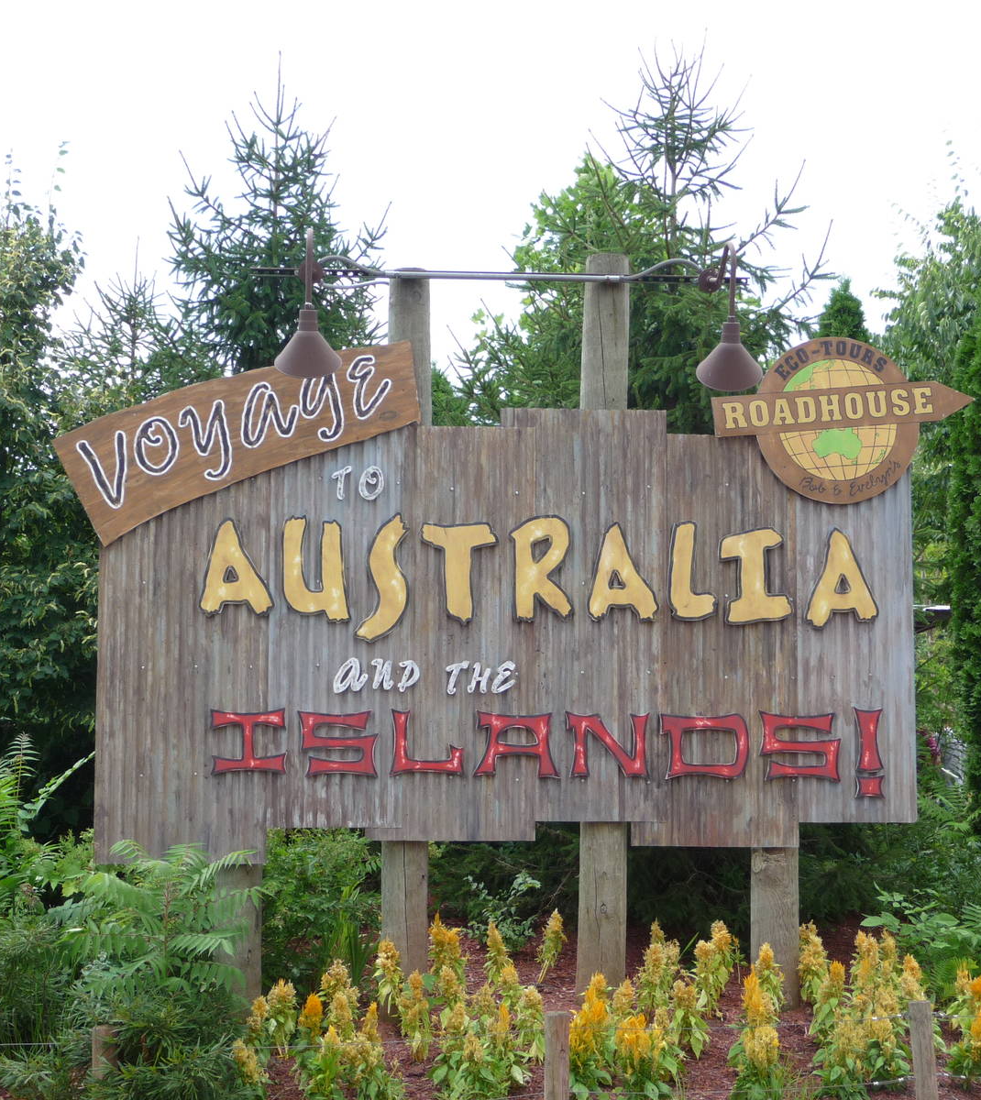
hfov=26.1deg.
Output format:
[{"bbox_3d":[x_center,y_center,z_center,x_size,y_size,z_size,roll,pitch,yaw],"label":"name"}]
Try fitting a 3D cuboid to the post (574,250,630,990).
[{"bbox_3d":[0.571,0.384,10.929,0.235,3.833,0.235,1,-5,-4],"label":"post"}]

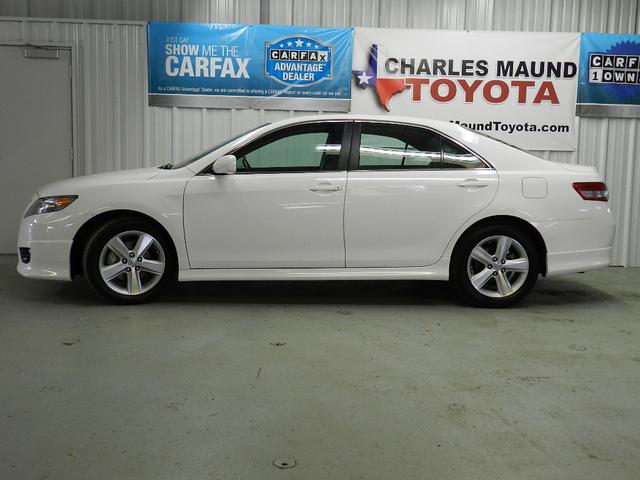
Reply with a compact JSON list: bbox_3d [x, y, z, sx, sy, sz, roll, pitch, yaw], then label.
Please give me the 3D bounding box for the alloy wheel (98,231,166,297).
[{"bbox_3d":[-1.395,0.165,5.267,0.475,0.475,0.170,1,7,-4],"label":"alloy wheel"}]

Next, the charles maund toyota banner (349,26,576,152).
[{"bbox_3d":[1.548,-1.581,7.444,2.406,1.238,0.030,1,7,-1],"label":"charles maund toyota banner"}]

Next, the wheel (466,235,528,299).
[{"bbox_3d":[1.373,0.198,5.467,0.475,0.475,0.170,1,7,-4],"label":"wheel"}]

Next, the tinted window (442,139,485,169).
[{"bbox_3d":[1.135,-0.677,5.440,0.388,0.284,0.060,0,-21,-8],"label":"tinted window"}]

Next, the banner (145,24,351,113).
[{"bbox_3d":[-0.725,-1.803,7.373,2.134,0.858,0.030,1,7,-1],"label":"banner"}]

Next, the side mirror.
[{"bbox_3d":[-0.693,-0.548,5.099,0.160,0.150,0.220,1,7,-4],"label":"side mirror"}]

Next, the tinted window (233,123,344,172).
[{"bbox_3d":[-0.244,-0.707,5.348,0.882,0.417,0.060,1,-20,-4],"label":"tinted window"}]

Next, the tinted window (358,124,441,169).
[{"bbox_3d":[0.621,-0.725,5.416,0.648,0.393,0.060,0,-20,-6],"label":"tinted window"}]

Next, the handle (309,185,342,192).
[{"bbox_3d":[0.039,-0.380,5.211,0.249,0.045,0.055,1,7,-4],"label":"handle"}]

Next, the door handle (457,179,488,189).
[{"bbox_3d":[1.153,-0.422,5.295,0.238,0.045,0.055,1,7,-4],"label":"door handle"}]

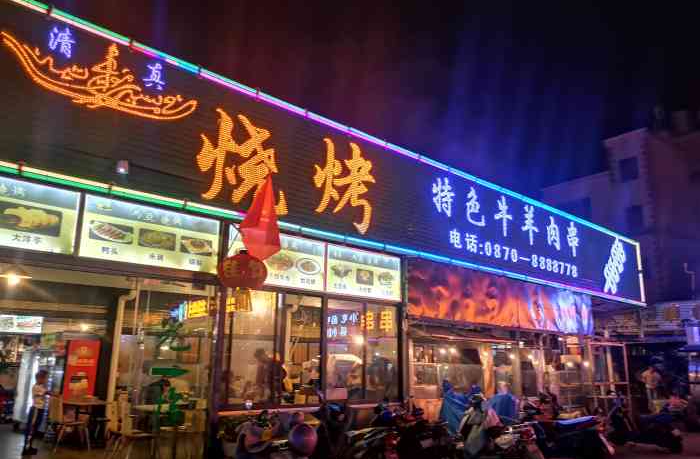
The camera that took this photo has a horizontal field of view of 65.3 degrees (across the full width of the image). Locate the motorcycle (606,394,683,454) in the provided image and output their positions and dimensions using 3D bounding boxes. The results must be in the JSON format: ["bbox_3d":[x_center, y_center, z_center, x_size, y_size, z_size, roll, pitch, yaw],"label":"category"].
[{"bbox_3d":[5.968,3.945,11.389,0.680,1.080,1.800,6,-14,-18],"label":"motorcycle"}]

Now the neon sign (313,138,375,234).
[{"bbox_3d":[-0.038,-0.761,9.660,1.458,1.577,0.100,13,-19,-41],"label":"neon sign"}]

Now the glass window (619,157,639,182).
[{"bbox_3d":[16.995,-3.636,33.228,0.150,1.380,1.200,11,-17,-36],"label":"glass window"}]

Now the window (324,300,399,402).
[{"bbox_3d":[0.268,2.173,9.753,1.803,1.697,0.100,13,-18,-41],"label":"window"}]

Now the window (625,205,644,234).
[{"bbox_3d":[16.933,-0.567,32.476,0.150,1.550,1.000,11,-17,-36],"label":"window"}]

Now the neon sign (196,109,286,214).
[{"bbox_3d":[-1.615,-1.016,8.467,1.545,1.349,0.080,13,-18,-41],"label":"neon sign"}]

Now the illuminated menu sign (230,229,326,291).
[{"bbox_3d":[-1.150,0.488,8.846,1.851,0.808,0.100,13,-18,-40],"label":"illuminated menu sign"}]

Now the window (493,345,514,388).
[{"bbox_3d":[3.595,3.206,12.775,0.861,0.933,0.080,13,-18,-41],"label":"window"}]

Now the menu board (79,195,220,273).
[{"bbox_3d":[-2.642,0.105,7.450,1.875,0.769,0.100,13,-18,-41],"label":"menu board"}]

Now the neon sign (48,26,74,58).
[{"bbox_3d":[-3.627,-2.360,6.876,0.253,0.325,0.060,13,-18,-41],"label":"neon sign"}]

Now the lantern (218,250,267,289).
[{"bbox_3d":[-1.473,0.548,7.483,0.630,0.540,0.630,1,-14,0],"label":"lantern"}]

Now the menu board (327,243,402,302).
[{"bbox_3d":[0.279,0.797,9.711,1.808,0.814,0.120,13,-19,-41],"label":"menu board"}]

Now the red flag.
[{"bbox_3d":[-1.263,-0.169,7.708,0.300,1.120,0.700,13,-19,-41],"label":"red flag"}]

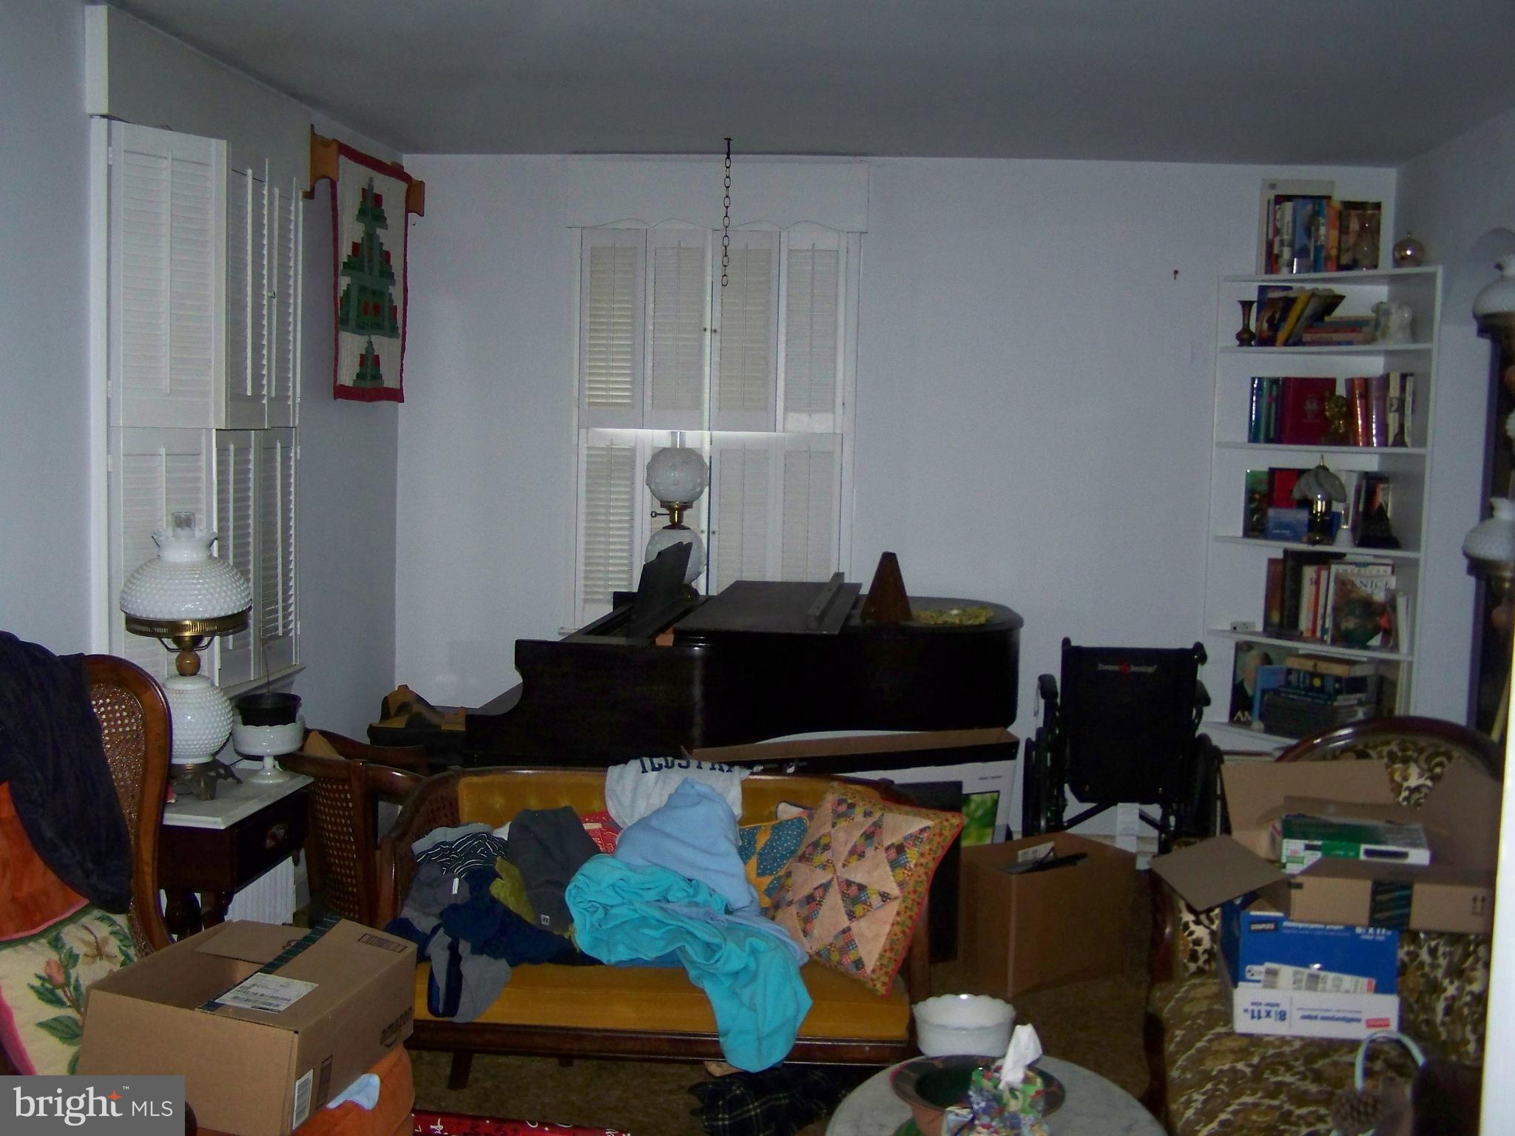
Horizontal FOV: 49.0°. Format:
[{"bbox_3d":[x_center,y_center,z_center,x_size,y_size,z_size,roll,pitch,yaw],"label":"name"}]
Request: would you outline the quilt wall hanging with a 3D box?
[{"bbox_3d":[-1.268,-0.951,5.435,0.060,0.810,0.760,2,4,5],"label":"quilt wall hanging"}]

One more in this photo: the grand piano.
[{"bbox_3d":[0.025,0.574,5.664,1.720,1.140,1.440,2,5,5],"label":"grand piano"}]

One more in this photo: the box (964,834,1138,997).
[{"bbox_3d":[0.859,1.042,5.038,0.446,0.368,0.285,-1,6,-31],"label":"box"}]

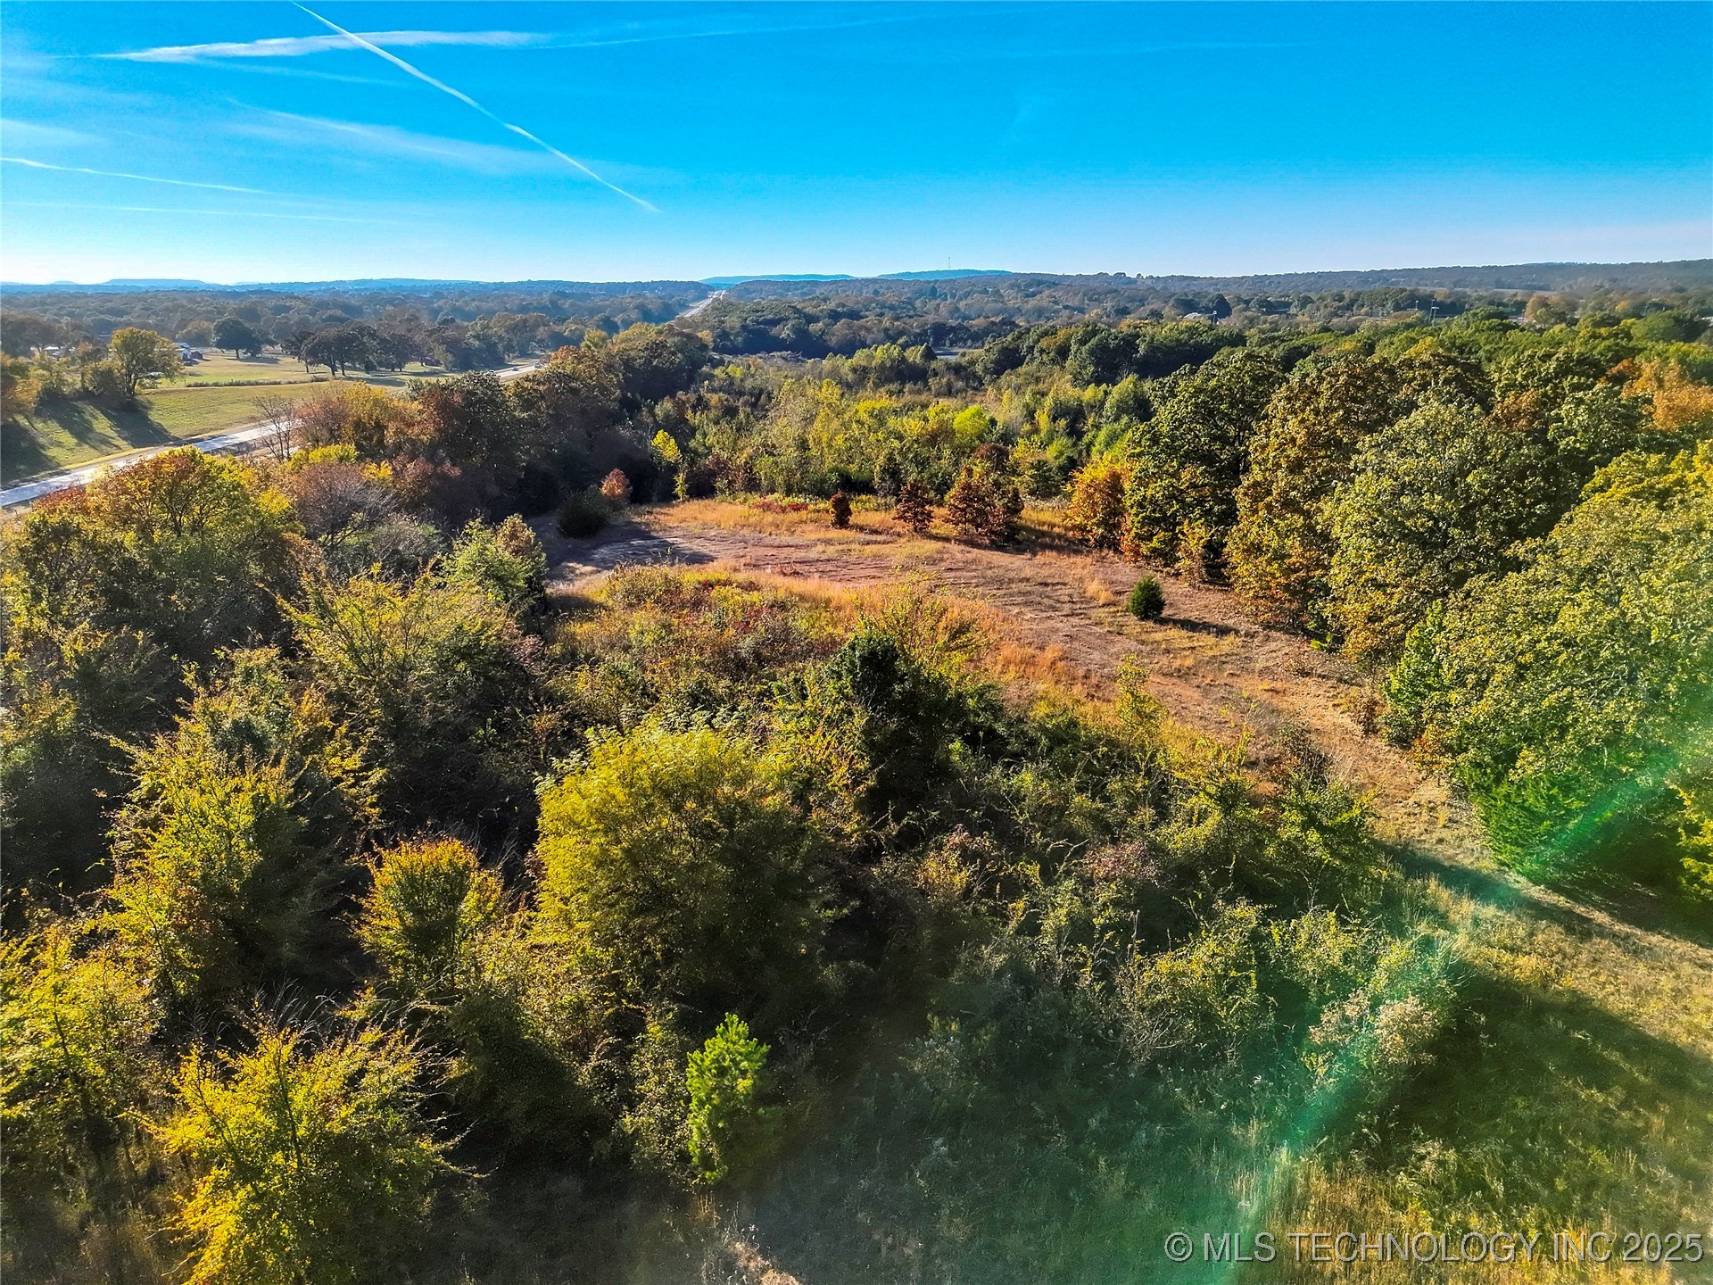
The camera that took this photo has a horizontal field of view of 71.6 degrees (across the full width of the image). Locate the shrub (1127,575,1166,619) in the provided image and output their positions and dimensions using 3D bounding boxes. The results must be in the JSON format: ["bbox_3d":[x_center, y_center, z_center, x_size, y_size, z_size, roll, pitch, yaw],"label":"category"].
[{"bbox_3d":[16.969,-2.589,69.585,2.110,2.520,2.110,0,17,0],"label":"shrub"}]

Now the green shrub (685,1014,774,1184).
[{"bbox_3d":[-2.756,9.972,25.950,1.900,3.840,1.900,0,17,0],"label":"green shrub"}]

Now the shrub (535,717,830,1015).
[{"bbox_3d":[-4.794,6.127,33.064,8.060,7.060,8.060,0,17,0],"label":"shrub"}]

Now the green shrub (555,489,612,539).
[{"bbox_3d":[-21.153,-9.943,91.853,4.210,3.650,4.210,0,17,0],"label":"green shrub"}]

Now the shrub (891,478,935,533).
[{"bbox_3d":[4.475,-10.747,93.515,3.370,4.220,3.370,0,17,0],"label":"shrub"}]

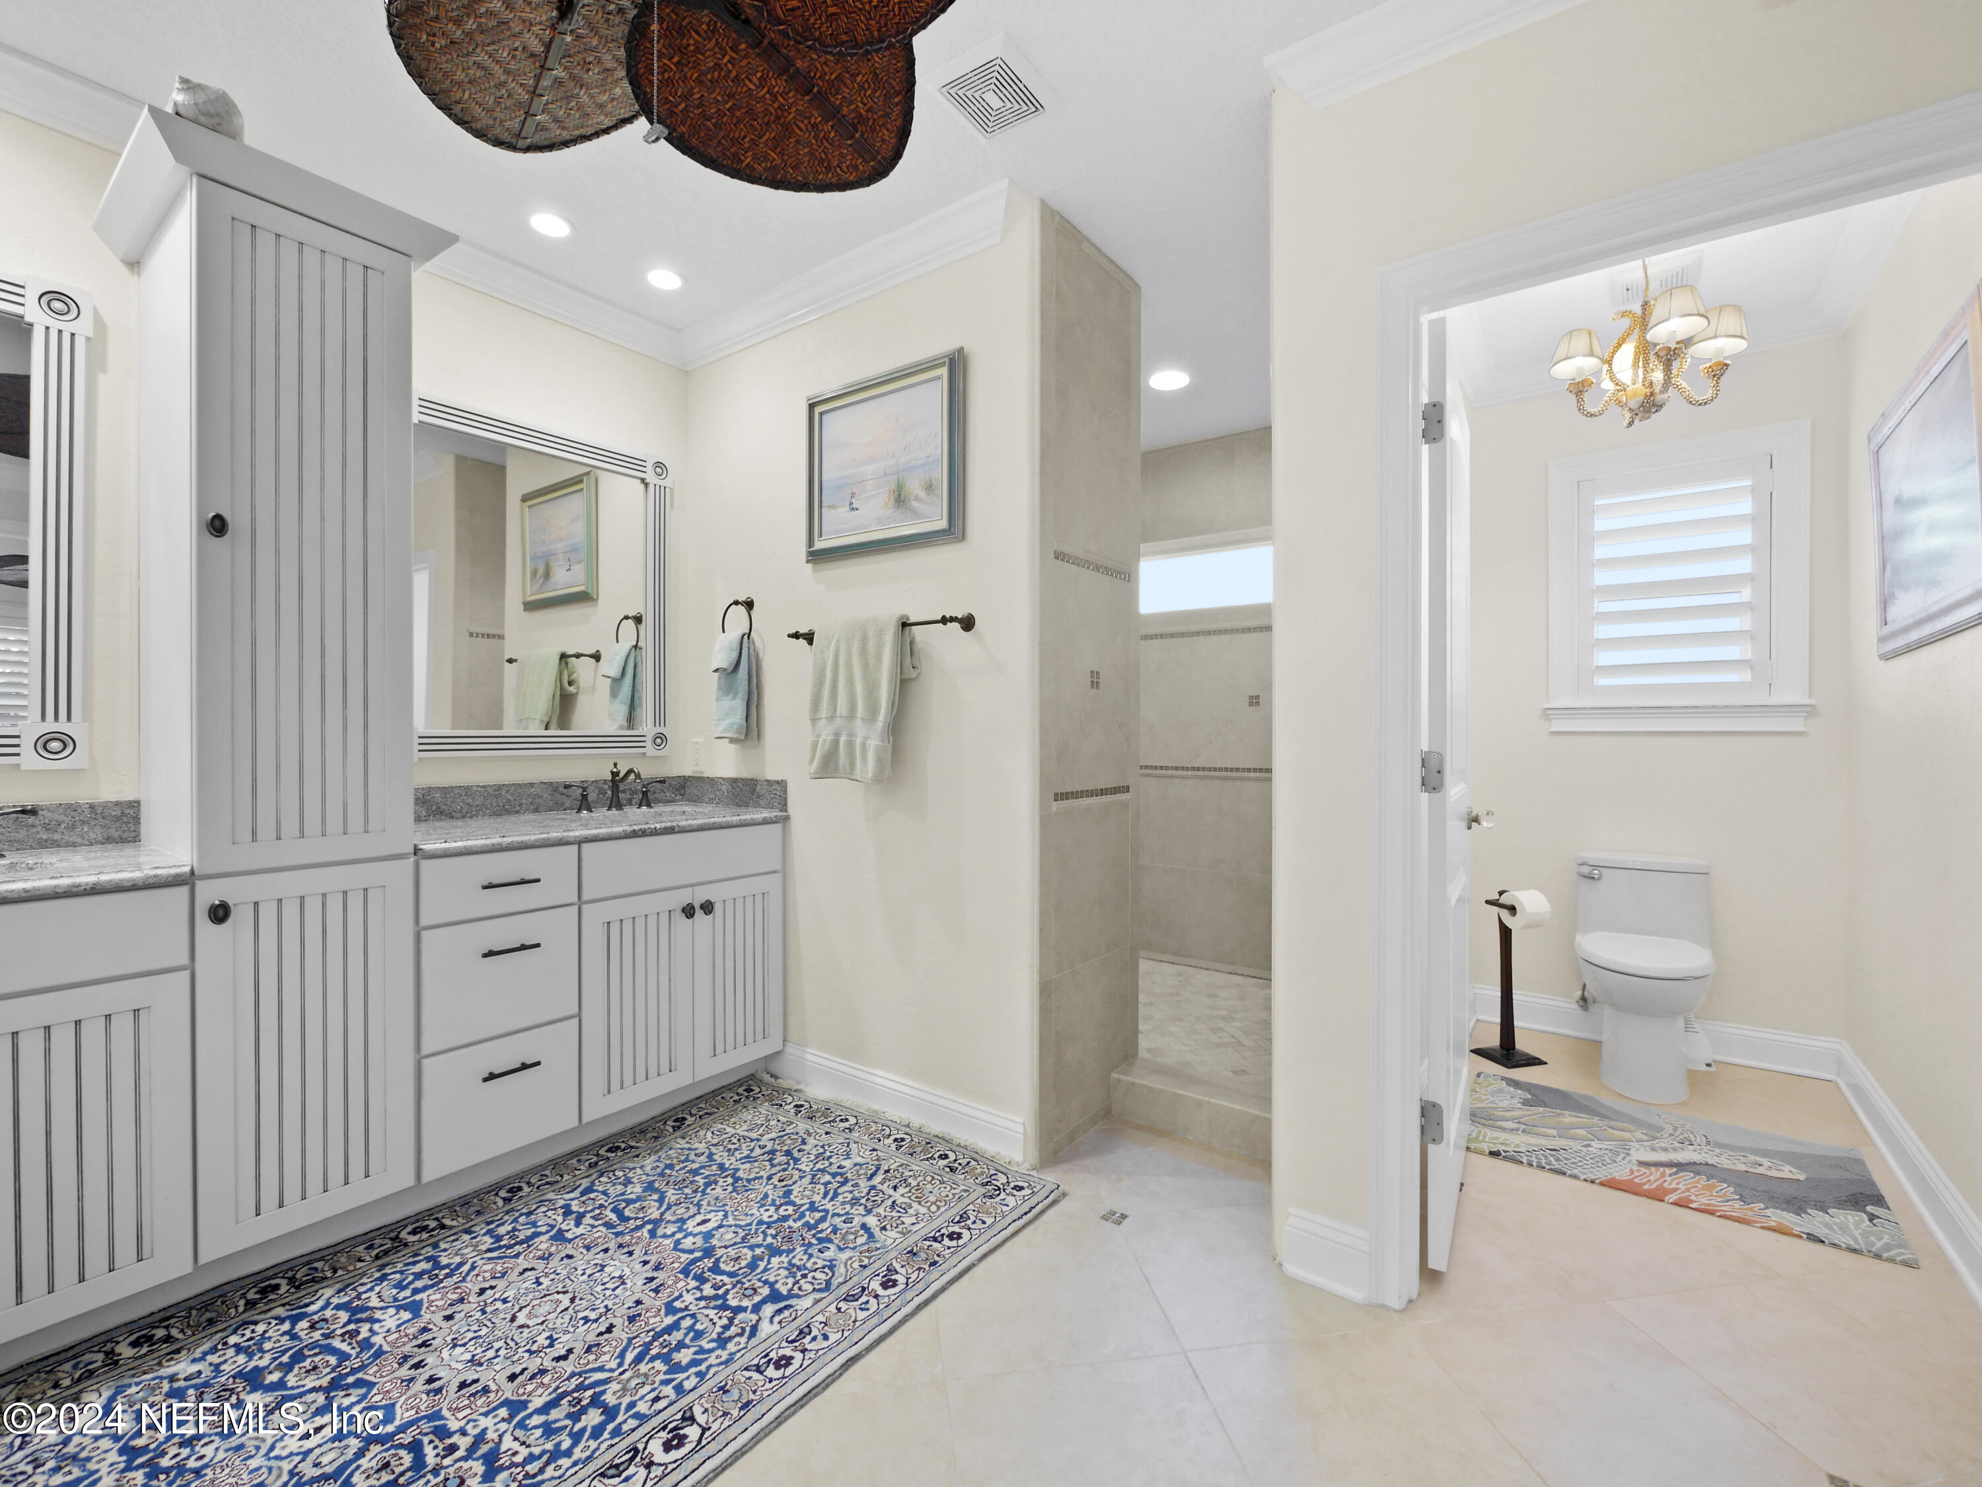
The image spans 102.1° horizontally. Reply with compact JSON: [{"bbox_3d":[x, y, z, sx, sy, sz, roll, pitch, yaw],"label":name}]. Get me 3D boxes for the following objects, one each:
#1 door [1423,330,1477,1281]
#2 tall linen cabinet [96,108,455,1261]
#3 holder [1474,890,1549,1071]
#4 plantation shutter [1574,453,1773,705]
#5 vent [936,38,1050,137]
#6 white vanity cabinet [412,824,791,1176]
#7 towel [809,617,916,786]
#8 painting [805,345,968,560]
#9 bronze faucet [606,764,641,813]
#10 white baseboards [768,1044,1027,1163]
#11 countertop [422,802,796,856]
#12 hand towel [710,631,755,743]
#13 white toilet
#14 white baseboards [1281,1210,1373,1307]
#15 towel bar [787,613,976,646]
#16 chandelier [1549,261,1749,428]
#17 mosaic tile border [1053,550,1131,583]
[{"bbox_3d":[1.170,0.114,2.038,0.036,2.040,0.760,0,0,34],"label":"door"},{"bbox_3d":[-1.669,-0.031,1.901,0.605,2.350,0.503,0,0,39],"label":"tall linen cabinet"},{"bbox_3d":[1.877,0.835,2.880,0.200,0.600,0.185,0,1,-17],"label":"holder"},{"bbox_3d":[2.465,-0.578,2.914,0.555,0.845,0.050,1,1,34],"label":"plantation shutter"},{"bbox_3d":[0.009,-1.443,1.774,0.190,0.025,0.197,0,0,39],"label":"vent"},{"bbox_3d":[-1.243,0.707,2.480,0.540,0.870,1.056,0,0,39],"label":"white vanity cabinet"},{"bbox_3d":[-0.380,-0.127,2.374,0.390,0.485,0.090,1,1,34],"label":"towel"},{"bbox_3d":[-0.323,-0.829,2.390,0.605,0.520,0.040,1,1,34],"label":"painting"},{"bbox_3d":[-1.234,0.146,2.699,0.177,0.160,0.056,0,0,39],"label":"bronze faucet"},{"bbox_3d":[-0.343,1.066,2.435,1.030,0.133,0.016,1,1,34],"label":"white baseboards"},{"bbox_3d":[-1.236,0.248,2.471,0.570,0.036,1.060,0,0,39],"label":"countertop"},{"bbox_3d":[-0.868,-0.191,2.705,0.150,0.360,0.100,1,1,34],"label":"hand towel"},{"bbox_3d":[2.199,0.782,2.700,0.385,0.735,0.700,0,0,37],"label":"white toilet"},{"bbox_3d":[0.706,1.077,1.692,0.165,0.135,0.024,1,1,31],"label":"white baseboards"},{"bbox_3d":[-0.357,-0.347,2.435,0.690,0.055,0.095,0,0,34],"label":"towel bar"},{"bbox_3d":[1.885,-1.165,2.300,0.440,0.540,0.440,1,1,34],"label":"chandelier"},{"bbox_3d":[0.313,-0.518,2.366,0.010,0.027,0.430,0,0,39],"label":"mosaic tile border"}]

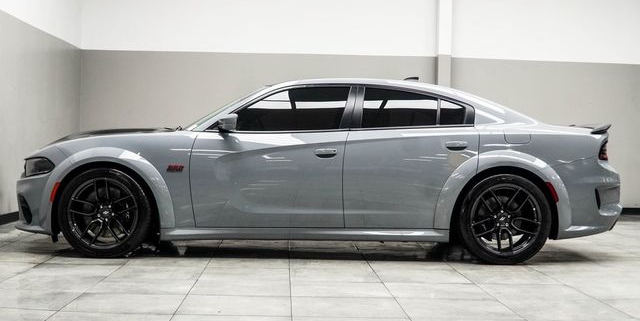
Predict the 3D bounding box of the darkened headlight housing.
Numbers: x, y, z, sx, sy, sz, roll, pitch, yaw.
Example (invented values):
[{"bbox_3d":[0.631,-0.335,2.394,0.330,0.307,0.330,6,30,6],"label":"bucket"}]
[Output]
[{"bbox_3d":[-2.248,0.053,5.709,0.367,0.157,0.410,1,1,-1],"label":"darkened headlight housing"}]

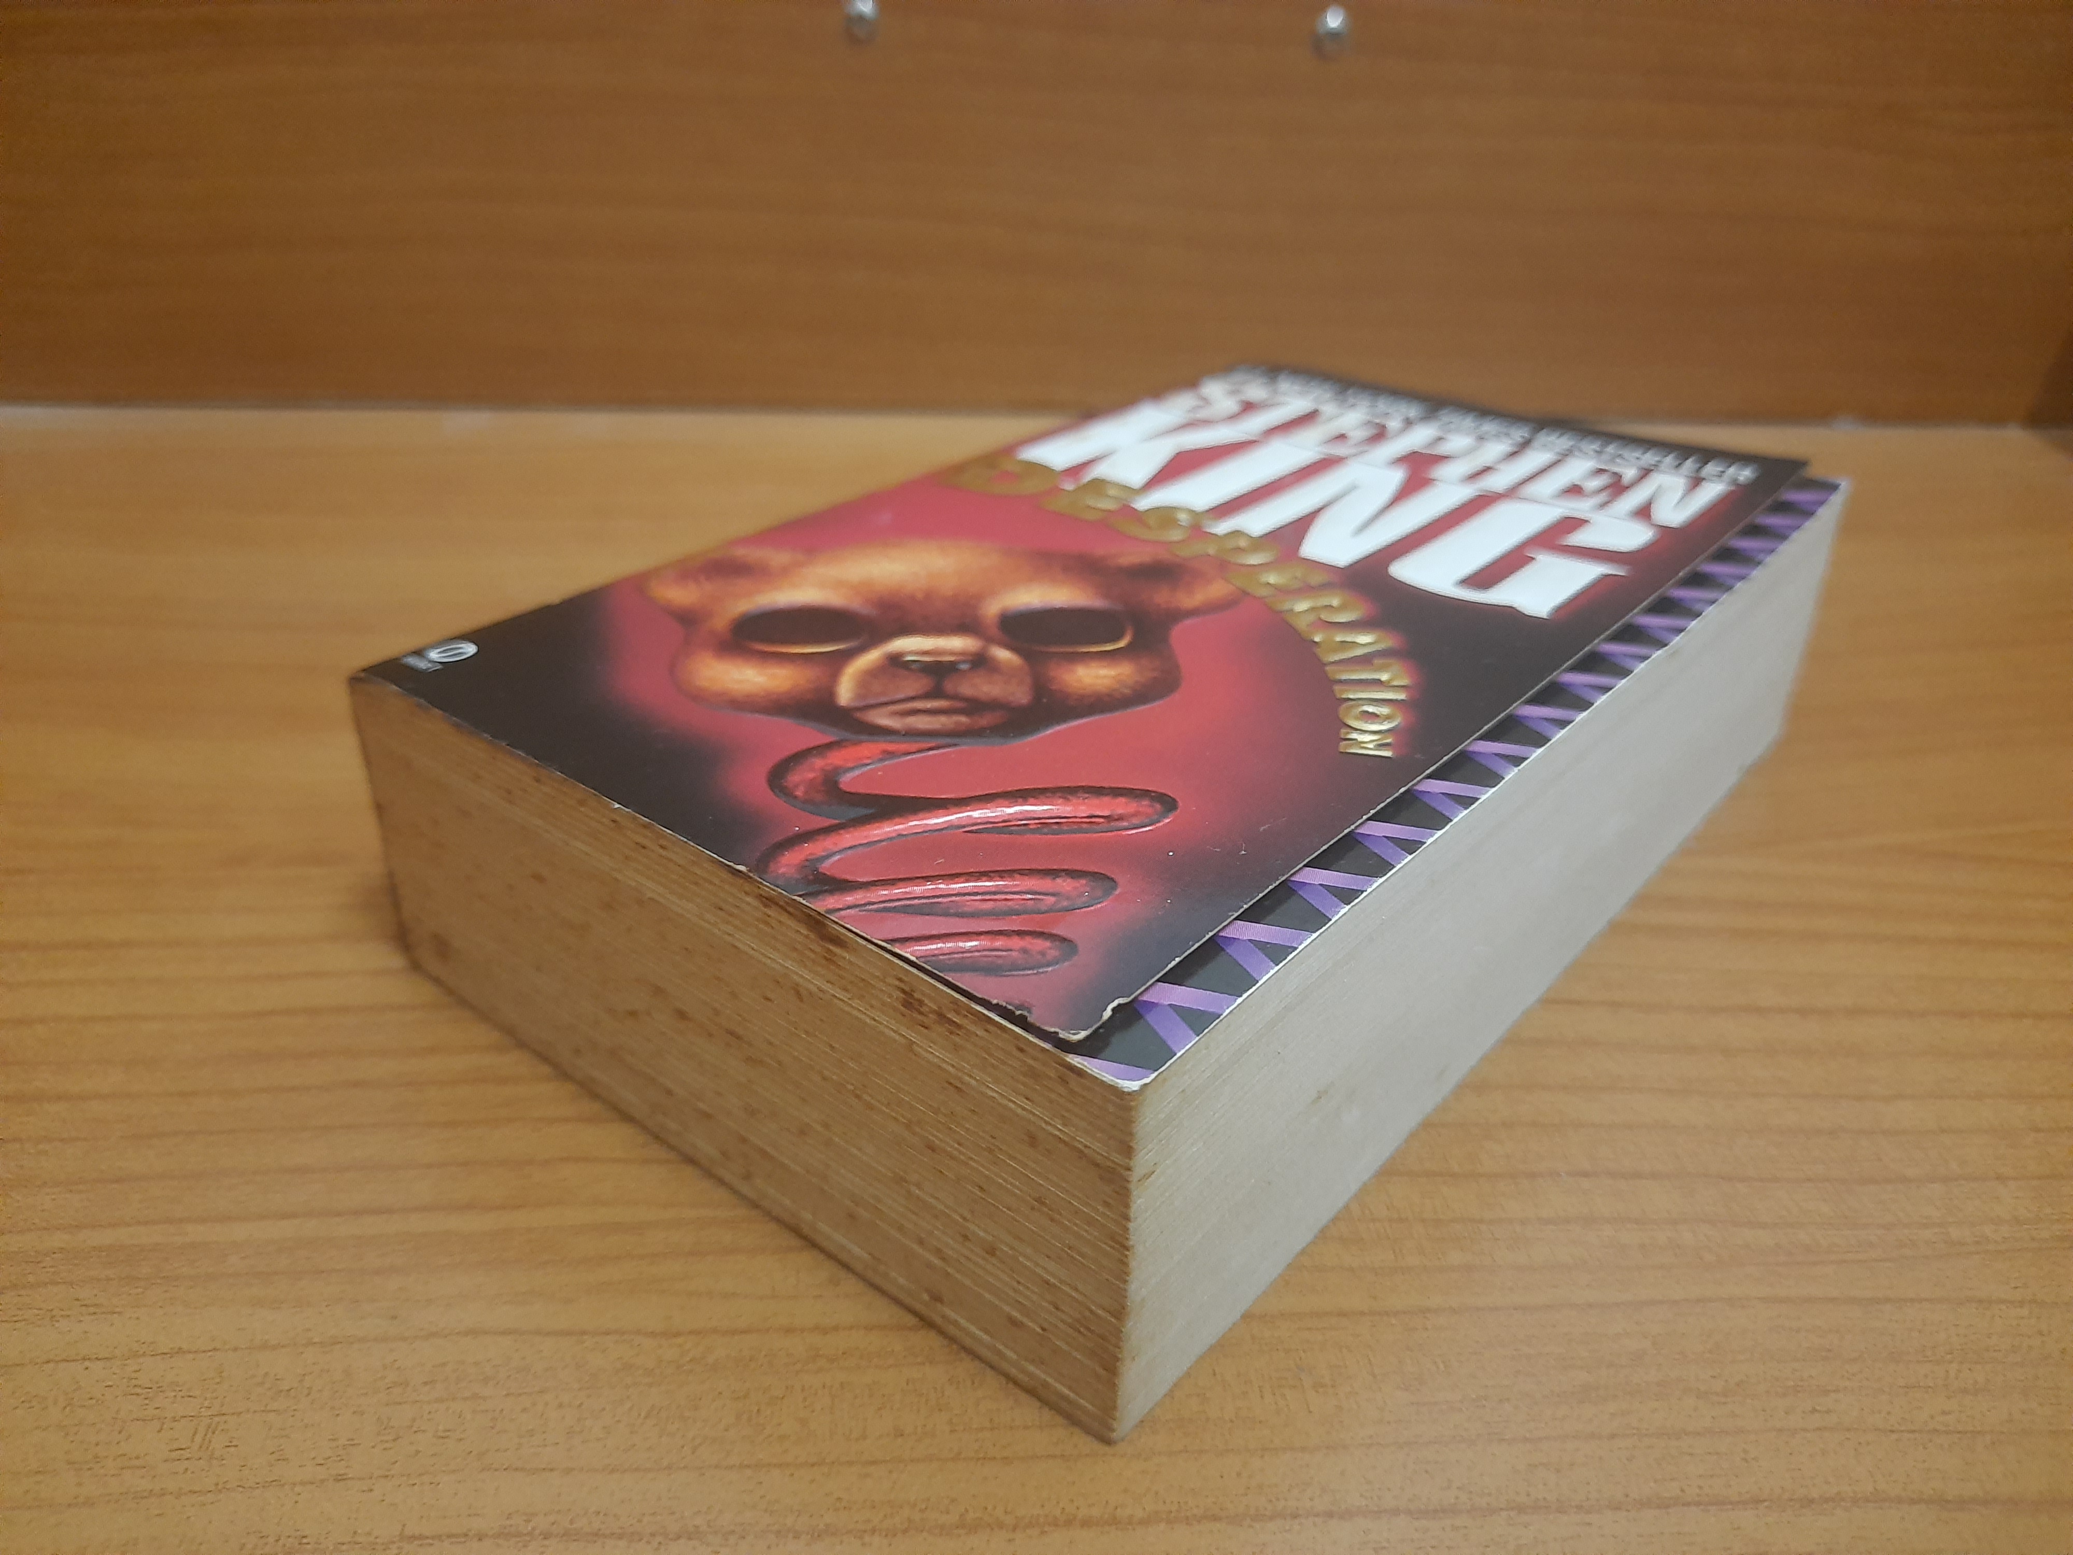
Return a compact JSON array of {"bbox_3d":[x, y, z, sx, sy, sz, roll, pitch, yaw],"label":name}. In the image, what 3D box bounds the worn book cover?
[{"bbox_3d":[0.022,-0.010,0.203,0.107,0.040,0.174,22,36,35],"label":"worn book cover"}]

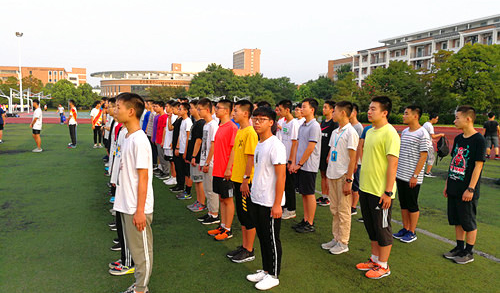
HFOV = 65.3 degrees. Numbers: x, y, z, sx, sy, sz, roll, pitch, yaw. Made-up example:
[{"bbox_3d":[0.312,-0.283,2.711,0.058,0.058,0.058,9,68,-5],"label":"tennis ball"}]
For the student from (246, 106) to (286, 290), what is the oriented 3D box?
[{"bbox_3d":[0.141,0.444,3.576,0.340,1.680,0.480,-2,7,-27],"label":"student"}]

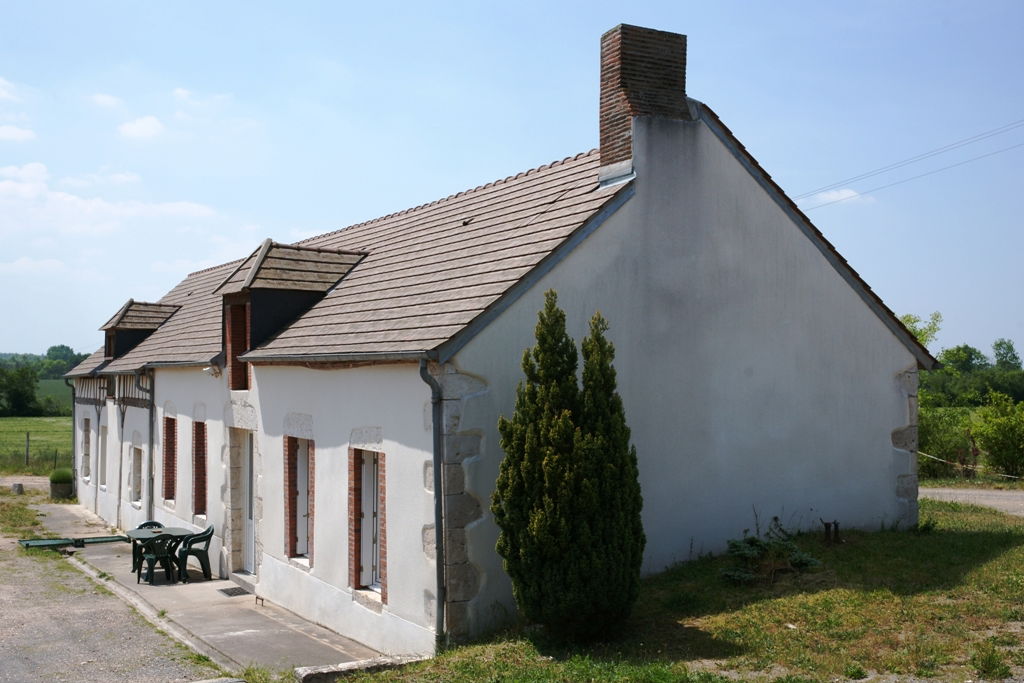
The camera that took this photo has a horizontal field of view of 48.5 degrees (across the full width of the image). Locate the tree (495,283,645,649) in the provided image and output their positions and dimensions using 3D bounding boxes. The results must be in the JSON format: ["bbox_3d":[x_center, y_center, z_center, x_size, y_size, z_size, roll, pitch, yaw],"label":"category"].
[{"bbox_3d":[0.531,1.166,10.700,1.400,3.250,1.400,0,-1,0],"label":"tree"}]

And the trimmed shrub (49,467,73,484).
[{"bbox_3d":[-13.263,3.960,33.500,0.720,0.550,0.720,1,-2,-29],"label":"trimmed shrub"}]

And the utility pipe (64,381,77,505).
[{"bbox_3d":[-12.563,2.805,32.400,0.300,3.502,0.100,1,-2,-29],"label":"utility pipe"}]

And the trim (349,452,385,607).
[{"bbox_3d":[-1.569,2.060,12.972,0.200,1.645,1.158,1,-2,-29],"label":"trim"}]

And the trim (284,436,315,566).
[{"bbox_3d":[-2.746,2.095,15.107,0.200,1.636,1.272,1,-2,-29],"label":"trim"}]

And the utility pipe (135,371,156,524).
[{"bbox_3d":[-7.472,2.243,23.200,0.380,3.303,0.100,1,-2,-29],"label":"utility pipe"}]

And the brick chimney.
[{"bbox_3d":[1.538,-2.623,12.743,0.887,1.670,0.609,1,-2,-29],"label":"brick chimney"}]

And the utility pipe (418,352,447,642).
[{"bbox_3d":[-0.779,1.597,11.150,0.220,2.861,0.090,1,-2,-29],"label":"utility pipe"}]

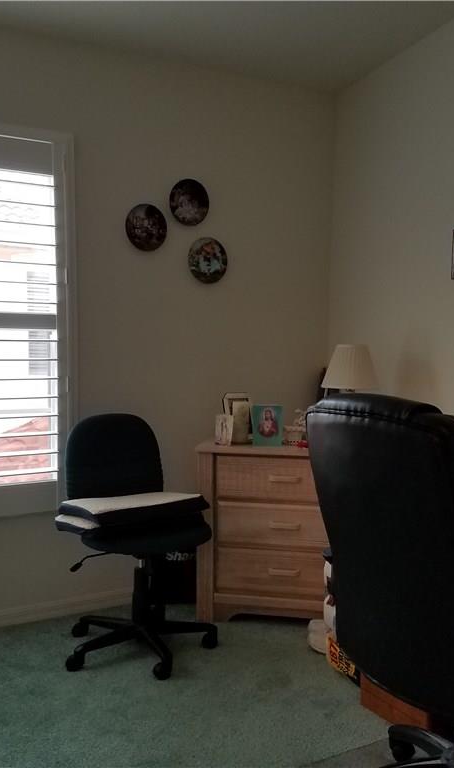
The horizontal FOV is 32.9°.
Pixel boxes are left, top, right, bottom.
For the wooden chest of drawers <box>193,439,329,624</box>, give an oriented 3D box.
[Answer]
[{"bbox_3d":[0.292,0.679,3.599,0.810,0.787,0.430,1,4,11],"label":"wooden chest of drawers"}]

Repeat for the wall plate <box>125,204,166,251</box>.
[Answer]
[{"bbox_3d":[-0.367,-0.711,3.502,0.206,0.206,0.025,-2,4,-31],"label":"wall plate"}]

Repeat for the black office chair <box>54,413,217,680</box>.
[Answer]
[{"bbox_3d":[-0.371,0.617,3.153,0.600,0.950,0.620,-2,4,-33],"label":"black office chair"}]

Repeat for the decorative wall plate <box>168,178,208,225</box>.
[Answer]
[{"bbox_3d":[-0.180,-0.880,3.716,0.213,0.213,0.025,-1,4,-29],"label":"decorative wall plate"}]

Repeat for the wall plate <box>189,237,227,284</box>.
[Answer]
[{"bbox_3d":[-0.092,-0.590,3.673,0.212,0.212,0.025,-2,4,-31],"label":"wall plate"}]

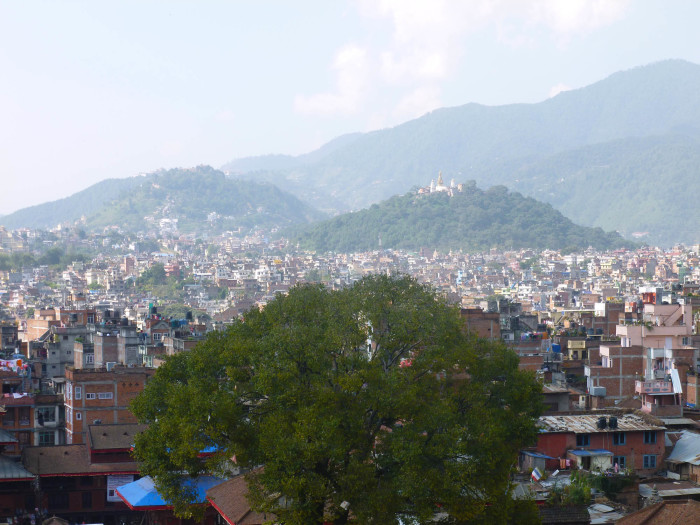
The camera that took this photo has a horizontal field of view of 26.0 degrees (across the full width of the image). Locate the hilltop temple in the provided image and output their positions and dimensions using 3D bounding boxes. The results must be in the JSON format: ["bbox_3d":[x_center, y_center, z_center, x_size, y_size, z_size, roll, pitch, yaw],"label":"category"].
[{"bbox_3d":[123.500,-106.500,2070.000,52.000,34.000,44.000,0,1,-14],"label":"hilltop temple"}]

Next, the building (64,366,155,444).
[{"bbox_3d":[-26.700,18.100,169.300,9.200,12.500,6.200,0,1,-18],"label":"building"}]

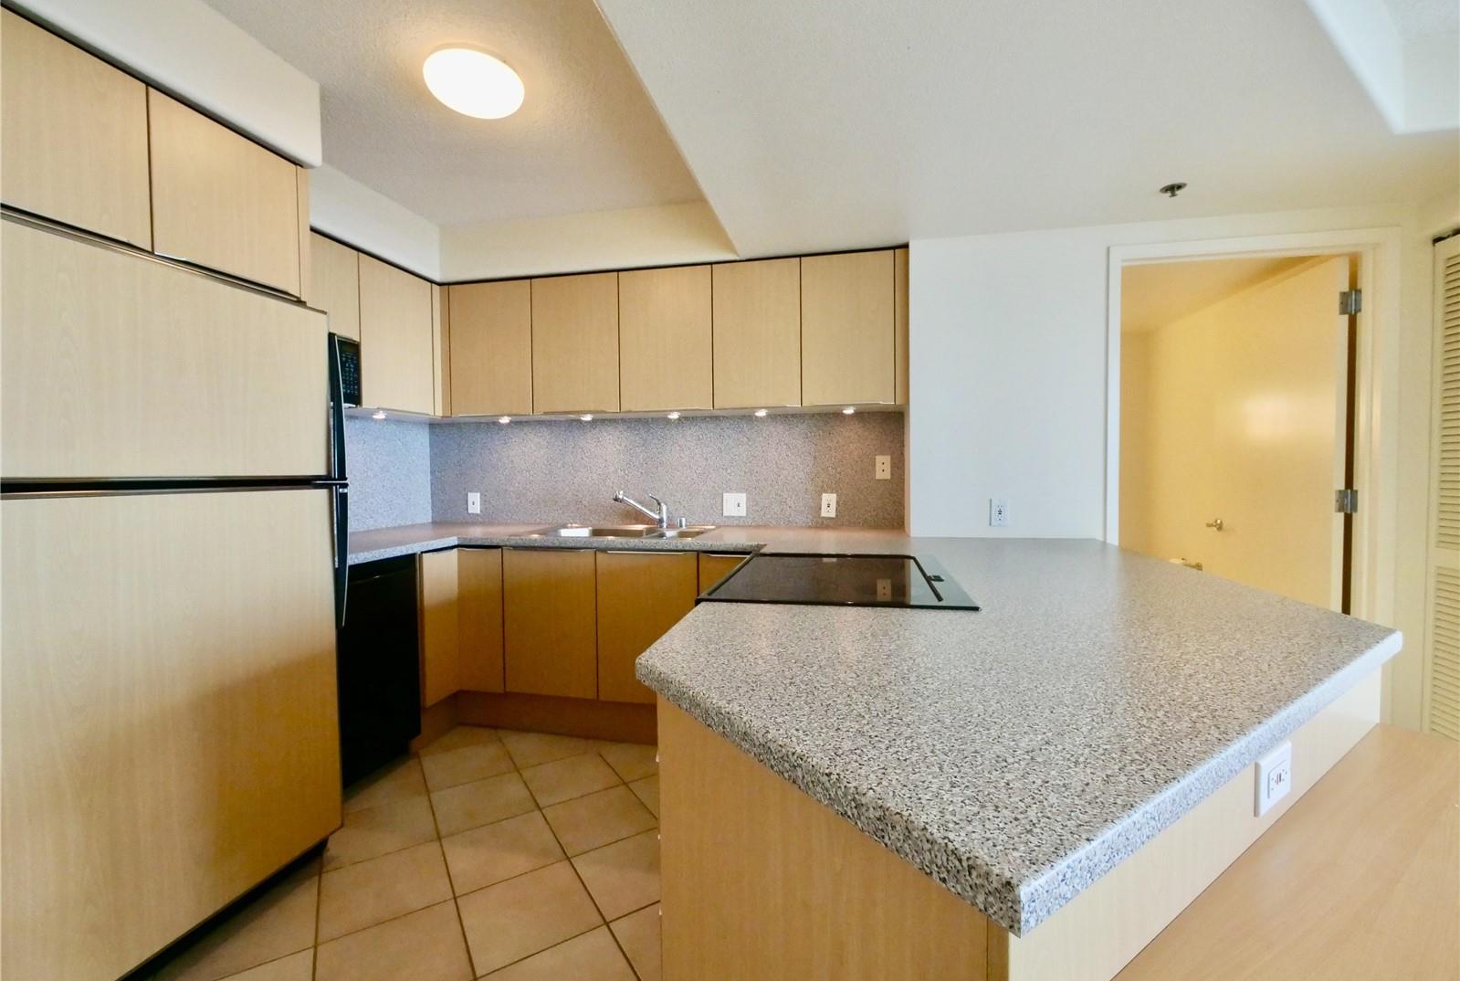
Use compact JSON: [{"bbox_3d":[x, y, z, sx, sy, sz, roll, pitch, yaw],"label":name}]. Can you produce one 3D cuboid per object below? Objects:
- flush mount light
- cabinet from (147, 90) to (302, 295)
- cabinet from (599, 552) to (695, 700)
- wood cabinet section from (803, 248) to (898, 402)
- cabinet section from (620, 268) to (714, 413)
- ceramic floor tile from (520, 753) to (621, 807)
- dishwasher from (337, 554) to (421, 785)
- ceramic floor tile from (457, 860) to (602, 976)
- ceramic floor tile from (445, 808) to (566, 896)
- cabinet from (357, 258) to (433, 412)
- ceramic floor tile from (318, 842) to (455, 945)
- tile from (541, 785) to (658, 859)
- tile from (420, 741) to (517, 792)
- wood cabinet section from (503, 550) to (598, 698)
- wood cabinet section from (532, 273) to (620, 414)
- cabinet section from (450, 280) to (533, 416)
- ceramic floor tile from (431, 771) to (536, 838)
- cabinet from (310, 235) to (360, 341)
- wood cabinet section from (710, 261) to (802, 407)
[{"bbox_3d":[-0.805,-1.262,1.865,0.295,0.082,0.295,0,1,0],"label":"flush mount light"},{"bbox_3d":[-1.752,-0.827,1.780,0.640,0.425,0.409,0,2,12],"label":"cabinet"},{"bbox_3d":[-0.300,0.597,2.877,0.463,0.673,0.600,0,2,12],"label":"cabinet"},{"bbox_3d":[0.534,-0.686,2.674,0.393,0.639,0.325,0,2,12],"label":"wood cabinet section"},{"bbox_3d":[-0.261,-0.686,2.844,0.447,0.635,0.325,0,2,12],"label":"cabinet section"},{"bbox_3d":[-0.638,1.152,2.372,0.324,0.010,0.324,-1,2,-33],"label":"ceramic floor tile"},{"bbox_3d":[-1.690,0.721,2.313,0.600,0.865,0.597,0,2,12],"label":"dishwasher"},{"bbox_3d":[-0.547,1.149,1.611,0.318,0.010,0.318,-1,2,-33],"label":"ceramic floor tile"},{"bbox_3d":[-0.736,1.165,1.918,0.324,0.010,0.324,-1,2,-33],"label":"ceramic floor tile"},{"bbox_3d":[-1.689,-0.695,2.770,0.330,0.654,0.440,0,1,12],"label":"cabinet"},{"bbox_3d":[-0.992,1.149,1.708,0.318,0.010,0.318,-1,2,-33],"label":"ceramic floor tile"},{"bbox_3d":[-0.449,1.138,2.056,0.318,0.010,0.318,-1,2,-33],"label":"tile"},{"bbox_3d":[-1.068,1.132,2.425,0.318,0.010,0.318,-1,2,-33],"label":"tile"},{"bbox_3d":[-0.723,0.565,2.837,0.442,0.637,0.575,0,2,12],"label":"wood cabinet section"},{"bbox_3d":[-0.696,-0.687,2.937,0.443,0.633,0.325,0,2,12],"label":"wood cabinet section"},{"bbox_3d":[-1.131,-0.687,3.031,0.447,0.631,0.325,0,2,12],"label":"cabinet section"},{"bbox_3d":[-0.914,1.158,2.194,0.324,0.010,0.324,-1,2,-33],"label":"ceramic floor tile"},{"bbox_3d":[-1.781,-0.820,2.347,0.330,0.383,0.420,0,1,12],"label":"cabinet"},{"bbox_3d":[0.149,-0.686,2.756,0.394,0.637,0.325,0,2,12],"label":"wood cabinet section"}]

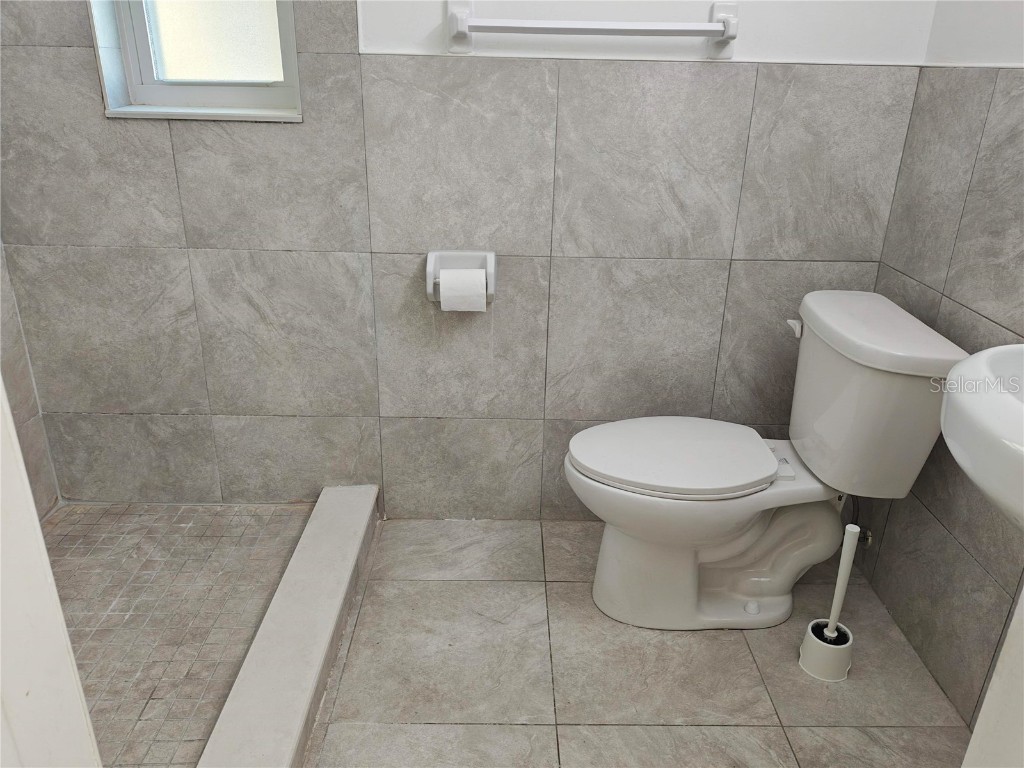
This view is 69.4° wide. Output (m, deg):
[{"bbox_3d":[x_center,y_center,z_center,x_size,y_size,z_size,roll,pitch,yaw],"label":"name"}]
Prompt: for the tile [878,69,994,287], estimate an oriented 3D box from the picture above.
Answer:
[{"bbox_3d":[0.938,-0.458,1.643,0.012,0.451,0.288,1,23,-1],"label":"tile"}]

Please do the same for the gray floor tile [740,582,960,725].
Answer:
[{"bbox_3d":[0.733,0.612,1.707,0.377,0.012,0.453,1,23,-1],"label":"gray floor tile"}]

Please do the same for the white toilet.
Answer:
[{"bbox_3d":[0.507,0.190,1.740,0.773,0.723,0.470,1,23,-1],"label":"white toilet"}]

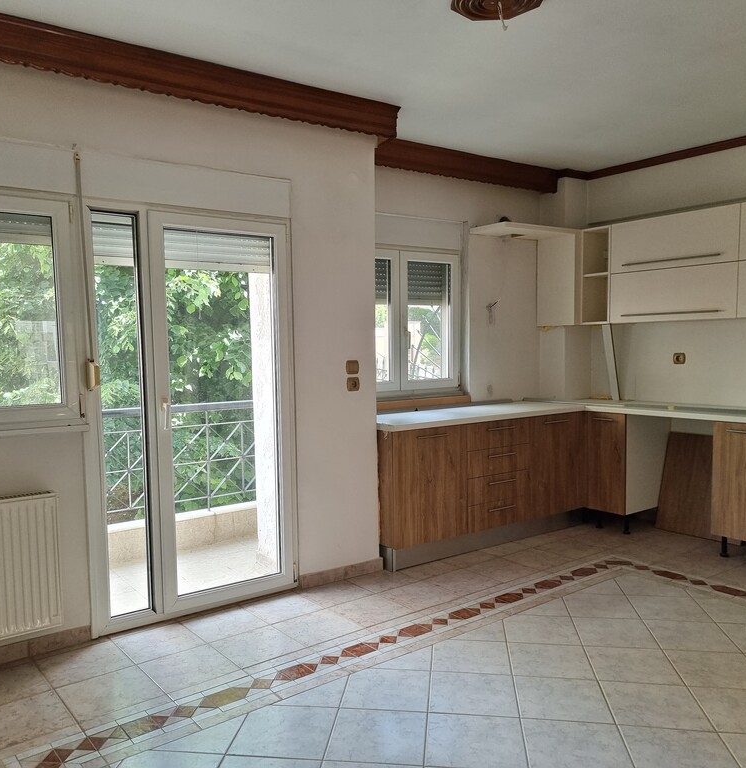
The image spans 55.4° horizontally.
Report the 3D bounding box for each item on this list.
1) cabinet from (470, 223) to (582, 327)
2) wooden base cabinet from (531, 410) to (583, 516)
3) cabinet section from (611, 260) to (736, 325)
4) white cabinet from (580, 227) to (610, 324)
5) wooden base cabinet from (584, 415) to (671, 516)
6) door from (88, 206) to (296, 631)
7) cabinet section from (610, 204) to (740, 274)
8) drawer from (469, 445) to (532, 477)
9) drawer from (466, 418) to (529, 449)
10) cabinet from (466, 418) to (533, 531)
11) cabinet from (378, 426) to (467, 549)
[{"bbox_3d":[1.185,-0.816,5.476,0.841,0.736,0.378,-3,4,-36],"label":"cabinet"},{"bbox_3d":[1.172,0.565,5.383,0.591,0.721,0.580,-3,4,-36],"label":"wooden base cabinet"},{"bbox_3d":[2.182,-0.621,4.989,0.345,0.361,0.929,-3,4,-36],"label":"cabinet section"},{"bbox_3d":[1.858,-0.834,5.561,0.350,0.729,0.267,-3,4,-36],"label":"white cabinet"},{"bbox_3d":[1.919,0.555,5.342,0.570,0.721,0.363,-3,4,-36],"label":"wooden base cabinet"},{"bbox_3d":[-0.920,0.156,3.747,1.134,2.084,0.080,-3,4,-36],"label":"door"},{"bbox_3d":[2.203,-0.995,5.027,0.363,0.366,0.949,-3,4,-36],"label":"cabinet section"},{"bbox_3d":[0.726,0.509,4.982,0.595,0.180,0.460,-3,4,-36],"label":"drawer"},{"bbox_3d":[0.724,0.328,4.971,0.595,0.183,0.460,-3,4,-36],"label":"drawer"},{"bbox_3d":[0.693,0.594,5.036,0.595,0.721,0.580,-3,4,-36],"label":"cabinet"},{"bbox_3d":[0.203,0.623,4.681,0.616,0.721,0.580,-3,4,-36],"label":"cabinet"}]

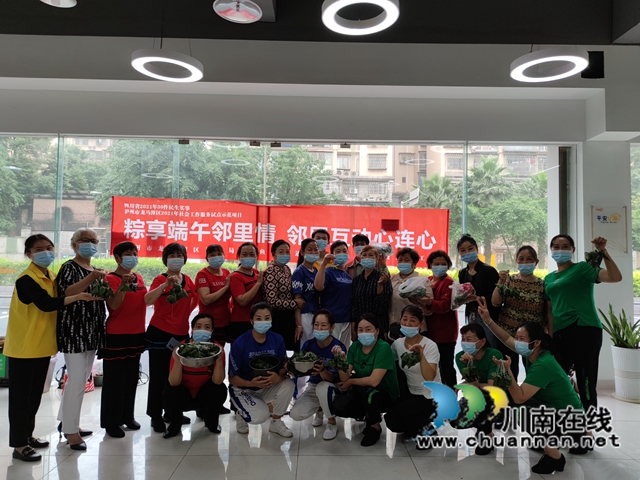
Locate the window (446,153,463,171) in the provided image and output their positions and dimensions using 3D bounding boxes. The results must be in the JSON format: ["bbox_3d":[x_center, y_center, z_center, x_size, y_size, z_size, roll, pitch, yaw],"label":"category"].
[{"bbox_3d":[12.826,-7.431,42.000,1.600,1.650,0.200,0,-2,0],"label":"window"}]

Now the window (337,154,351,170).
[{"bbox_3d":[2.648,-8.733,50.000,1.550,1.750,0.200,1,-3,-7],"label":"window"}]

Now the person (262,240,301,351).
[{"bbox_3d":[-0.364,0.792,4.040,0.430,1.582,0.330,2,-3,-29],"label":"person"}]

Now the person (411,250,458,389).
[{"bbox_3d":[1.029,0.854,3.965,0.450,1.521,0.420,-2,-4,37],"label":"person"}]

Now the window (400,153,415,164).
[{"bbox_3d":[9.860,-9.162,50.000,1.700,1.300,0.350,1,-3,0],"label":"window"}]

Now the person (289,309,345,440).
[{"bbox_3d":[-0.009,1.089,3.762,0.520,1.040,0.620,0,-2,12],"label":"person"}]

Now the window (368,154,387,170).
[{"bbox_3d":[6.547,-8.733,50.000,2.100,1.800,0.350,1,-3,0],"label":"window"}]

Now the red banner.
[{"bbox_3d":[-0.450,-0.093,5.146,3.903,0.684,0.050,2,-2,-1],"label":"red banner"}]

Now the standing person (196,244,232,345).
[{"bbox_3d":[-0.963,0.804,3.969,0.420,1.535,0.370,3,-4,-39],"label":"standing person"}]

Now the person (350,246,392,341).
[{"bbox_3d":[0.467,0.826,4.071,0.460,1.539,0.340,0,-3,7],"label":"person"}]

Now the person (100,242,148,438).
[{"bbox_3d":[-1.615,0.809,3.713,0.420,1.570,0.380,2,-3,-27],"label":"person"}]

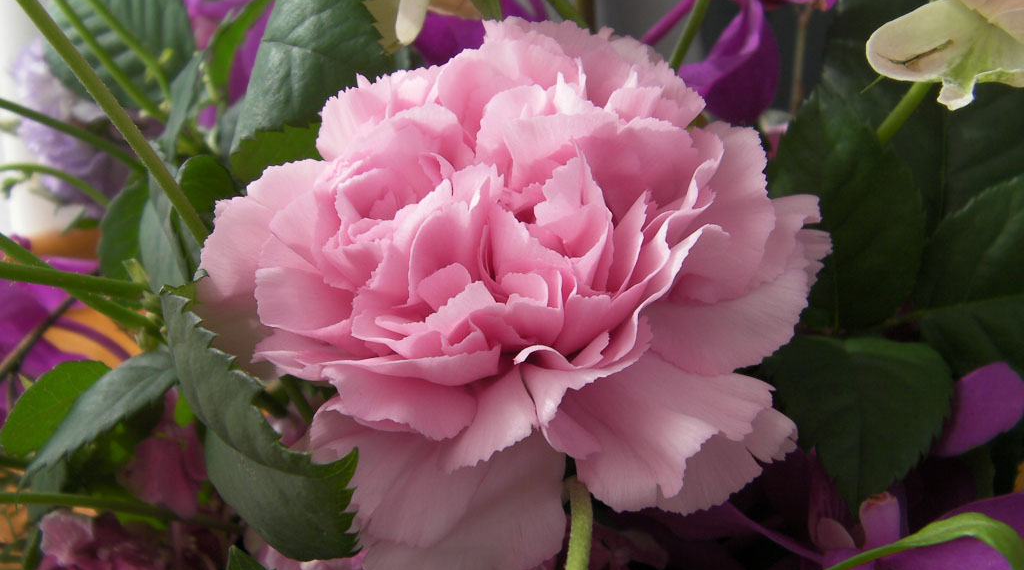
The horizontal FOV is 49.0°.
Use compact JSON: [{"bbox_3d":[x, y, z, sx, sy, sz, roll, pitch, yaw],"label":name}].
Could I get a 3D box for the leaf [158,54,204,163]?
[{"bbox_3d":[-0.065,-0.035,0.220,0.006,0.021,0.008,19,3,7],"label":"leaf"}]

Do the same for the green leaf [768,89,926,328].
[{"bbox_3d":[0.064,-0.014,0.215,0.029,0.045,0.010,-5,-6,19],"label":"green leaf"}]

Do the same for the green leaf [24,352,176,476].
[{"bbox_3d":[-0.073,0.023,0.200,0.011,0.009,0.034,44,62,9],"label":"green leaf"}]

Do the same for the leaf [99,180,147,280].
[{"bbox_3d":[-0.076,-0.011,0.220,0.010,0.020,0.007,6,1,-10],"label":"leaf"}]

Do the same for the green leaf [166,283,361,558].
[{"bbox_3d":[-0.039,0.022,0.177,0.021,0.047,0.015,-36,-1,-7],"label":"green leaf"}]

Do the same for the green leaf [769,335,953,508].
[{"bbox_3d":[0.064,0.025,0.207,0.033,0.034,0.010,-4,-29,16],"label":"green leaf"}]

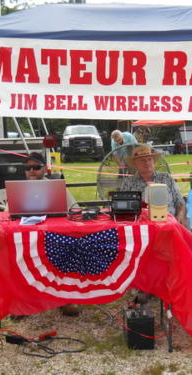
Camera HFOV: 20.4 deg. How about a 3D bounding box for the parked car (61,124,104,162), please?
[{"bbox_3d":[-0.867,-2.545,29.810,2.030,1.930,5.900,-1,7,-5],"label":"parked car"}]

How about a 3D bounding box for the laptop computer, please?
[{"bbox_3d":[-0.395,0.065,3.591,0.378,0.235,0.330,-1,7,-8],"label":"laptop computer"}]

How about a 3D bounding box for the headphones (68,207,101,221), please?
[{"bbox_3d":[-0.075,0.159,3.492,0.200,0.070,0.170,0,7,0],"label":"headphones"}]

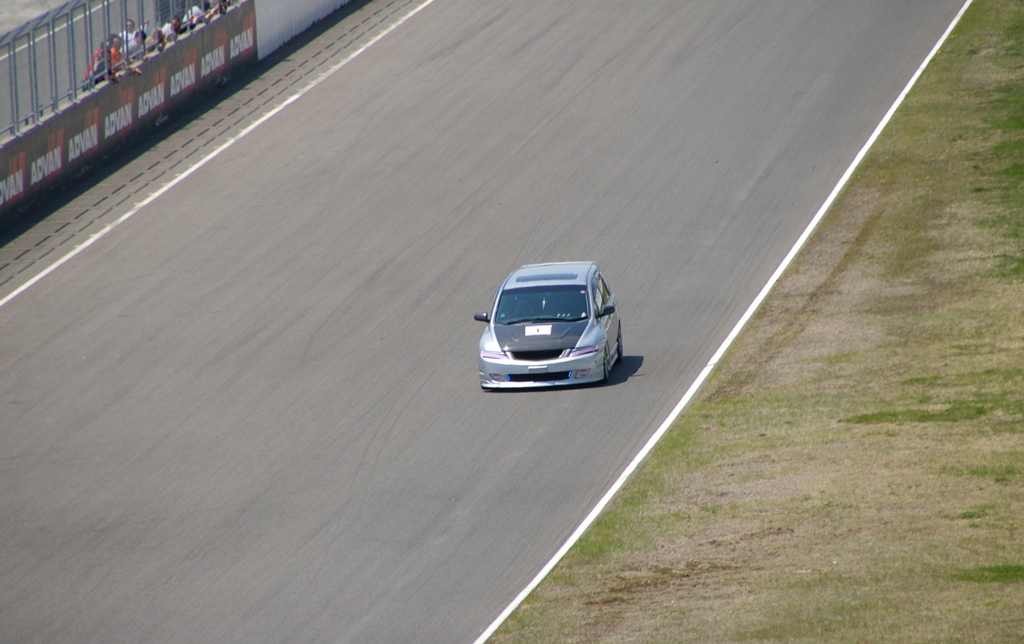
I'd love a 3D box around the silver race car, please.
[{"bbox_3d":[0.541,0.009,150.785,1.880,1.500,4.770,-2,5,4],"label":"silver race car"}]

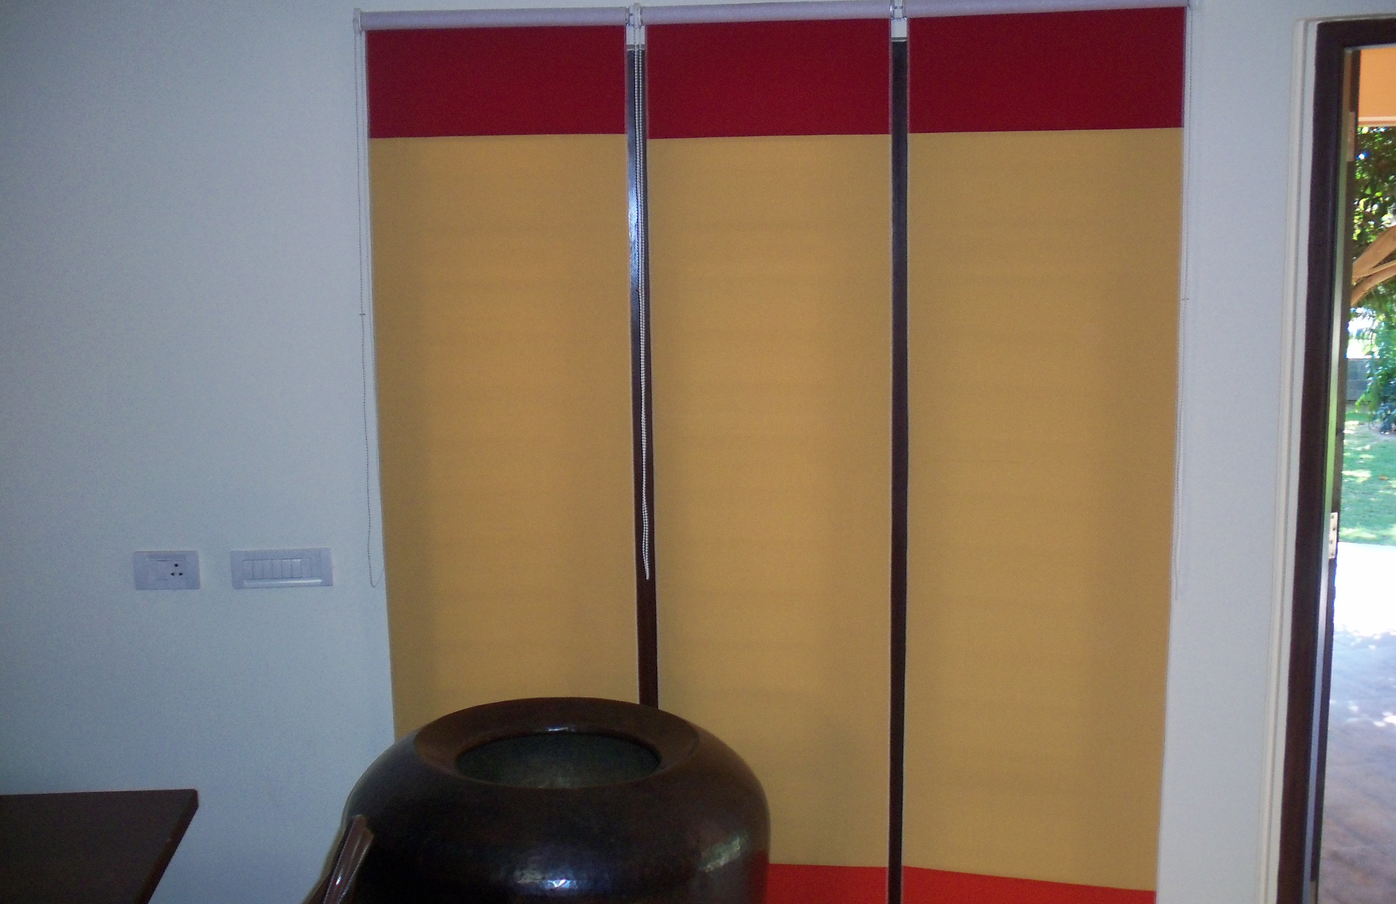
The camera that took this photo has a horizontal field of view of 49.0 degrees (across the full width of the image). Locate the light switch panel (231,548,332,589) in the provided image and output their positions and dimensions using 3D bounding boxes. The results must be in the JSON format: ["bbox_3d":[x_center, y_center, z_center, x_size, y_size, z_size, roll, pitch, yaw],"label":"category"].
[{"bbox_3d":[-0.964,0.271,3.546,0.234,0.091,0.014,-1,8,0],"label":"light switch panel"}]

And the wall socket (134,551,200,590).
[{"bbox_3d":[-1.230,0.275,3.544,0.153,0.092,0.014,-1,8,0],"label":"wall socket"}]

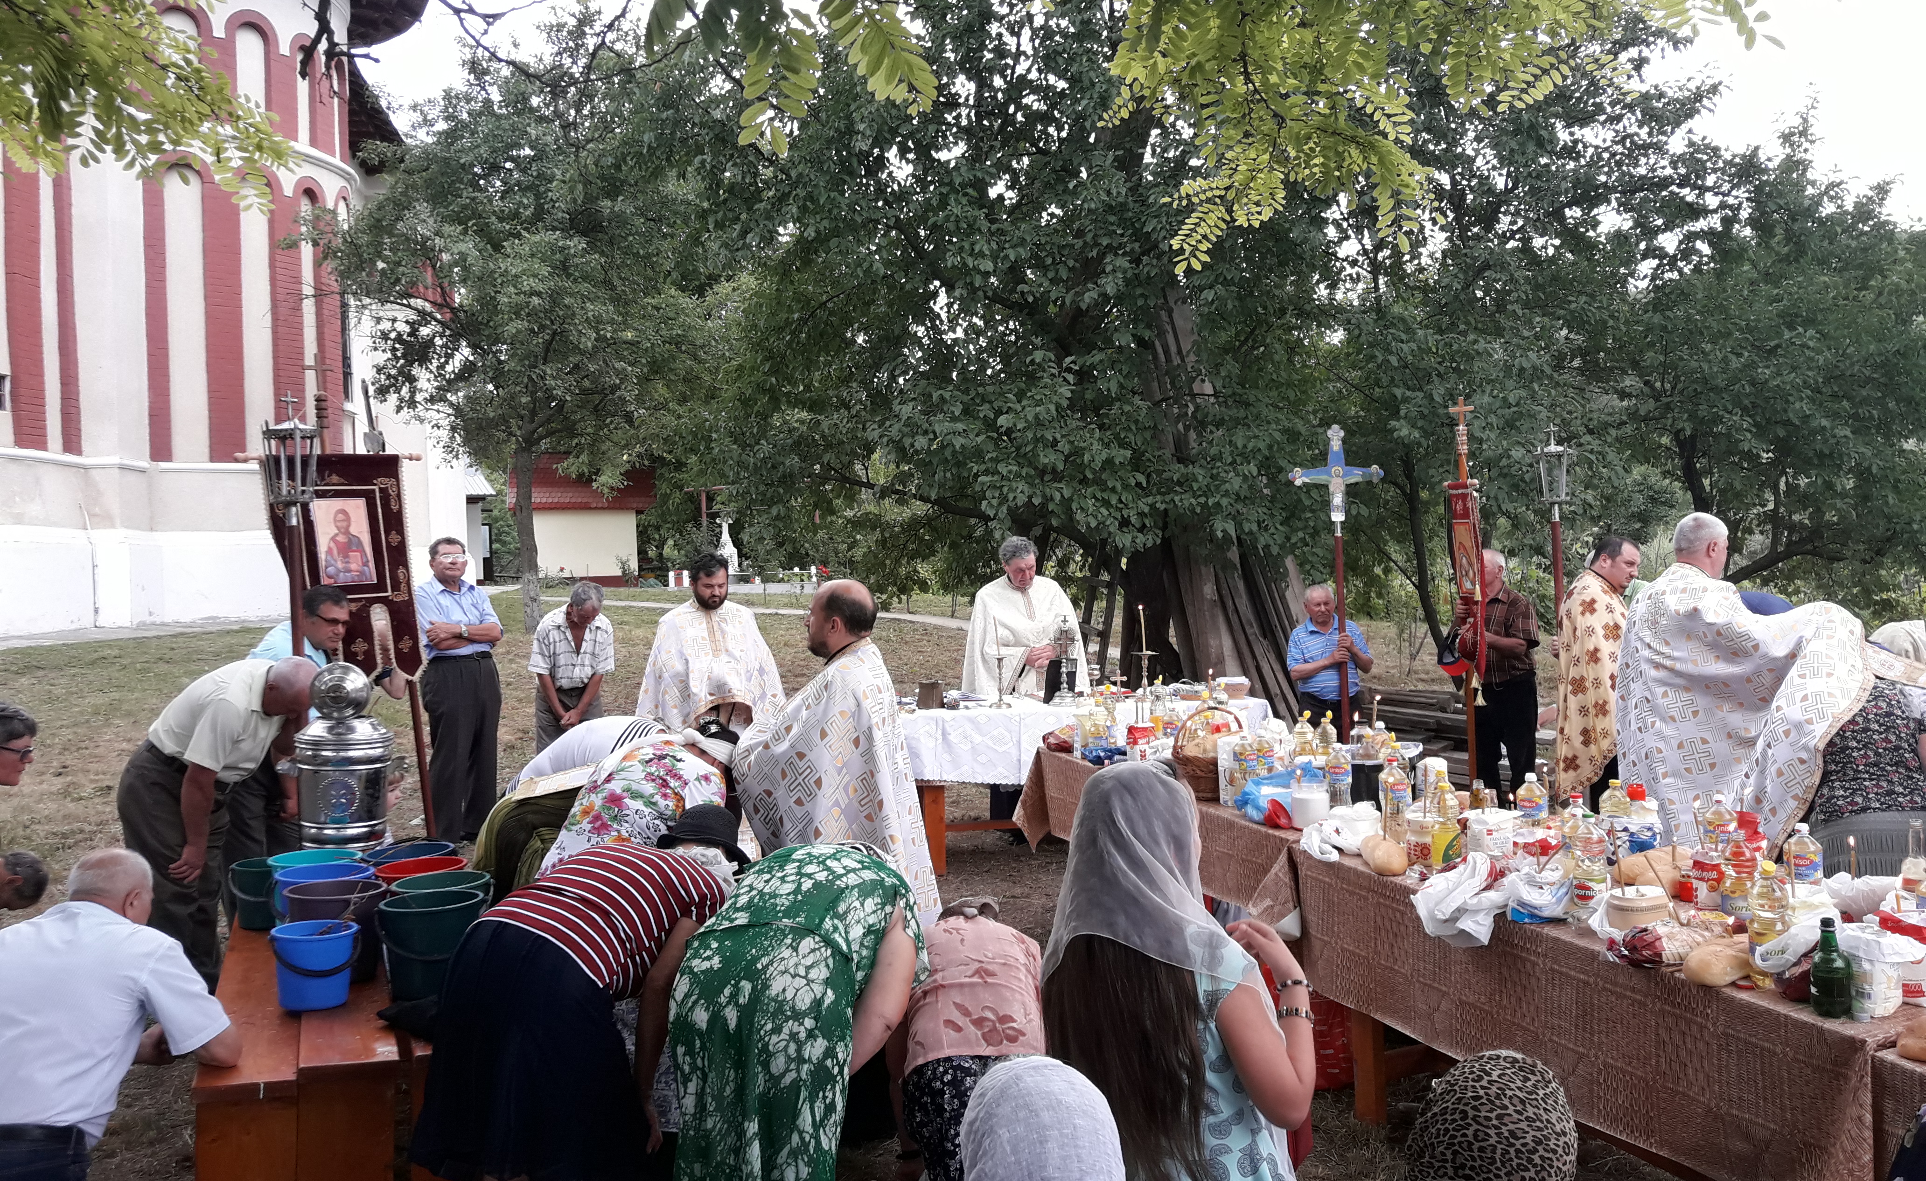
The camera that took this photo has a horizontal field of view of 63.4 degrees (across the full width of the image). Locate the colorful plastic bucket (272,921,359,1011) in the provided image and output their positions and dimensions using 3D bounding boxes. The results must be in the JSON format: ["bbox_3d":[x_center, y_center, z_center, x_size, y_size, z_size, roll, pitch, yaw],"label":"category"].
[{"bbox_3d":[-1.786,1.035,4.280,0.230,0.205,0.230,-1,2,-23],"label":"colorful plastic bucket"}]

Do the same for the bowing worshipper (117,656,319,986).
[{"bbox_3d":[-2.800,0.920,5.930,0.760,1.320,0.520,-1,2,-15],"label":"bowing worshipper"}]

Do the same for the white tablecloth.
[{"bbox_3d":[0.590,0.790,8.570,2.000,0.390,0.900,-1,2,-10],"label":"white tablecloth"}]

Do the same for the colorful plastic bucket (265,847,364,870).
[{"bbox_3d":[-1.971,0.937,4.740,0.295,0.245,0.295,-1,1,-24],"label":"colorful plastic bucket"}]

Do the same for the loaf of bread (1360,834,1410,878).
[{"bbox_3d":[1.218,0.774,4.530,0.105,0.080,0.240,0,2,-3],"label":"loaf of bread"}]

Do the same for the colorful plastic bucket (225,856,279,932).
[{"bbox_3d":[-2.211,0.960,4.940,0.240,0.200,0.235,-1,1,-24],"label":"colorful plastic bucket"}]

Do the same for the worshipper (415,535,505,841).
[{"bbox_3d":[-2.915,0.560,9.050,0.530,1.750,0.360,-1,2,-25],"label":"worshipper"}]

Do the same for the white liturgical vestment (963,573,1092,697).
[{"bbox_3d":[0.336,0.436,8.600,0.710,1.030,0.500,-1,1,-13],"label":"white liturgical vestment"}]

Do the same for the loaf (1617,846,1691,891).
[{"bbox_3d":[1.623,0.640,3.650,0.160,0.090,0.230,0,1,41],"label":"loaf"}]

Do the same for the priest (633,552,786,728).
[{"bbox_3d":[-1.189,0.653,7.350,0.700,1.700,0.500,-1,2,-14],"label":"priest"}]

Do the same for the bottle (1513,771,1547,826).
[{"bbox_3d":[1.606,0.654,4.380,0.081,0.275,0.081,0,2,18],"label":"bottle"}]

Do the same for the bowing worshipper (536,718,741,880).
[{"bbox_3d":[-1.009,0.980,4.870,0.820,1.150,0.500,-1,2,-37],"label":"bowing worshipper"}]

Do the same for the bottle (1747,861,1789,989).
[{"bbox_3d":[1.738,0.720,3.360,0.083,0.275,0.083,0,2,0],"label":"bottle"}]

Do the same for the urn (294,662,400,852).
[{"bbox_3d":[-2.138,0.549,5.400,0.360,0.630,0.350,-1,1,-21],"label":"urn"}]

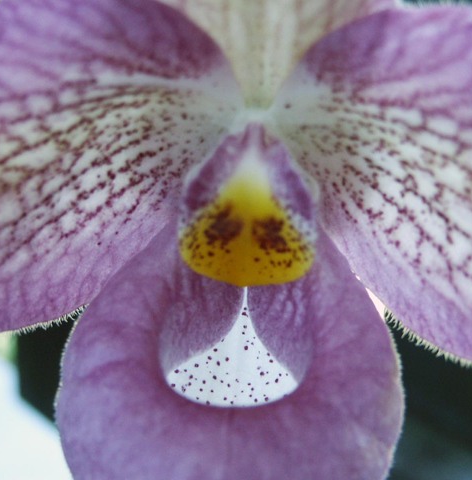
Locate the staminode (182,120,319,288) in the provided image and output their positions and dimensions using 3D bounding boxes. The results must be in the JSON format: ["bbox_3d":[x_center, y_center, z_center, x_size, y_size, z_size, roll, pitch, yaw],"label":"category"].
[{"bbox_3d":[0.001,-0.003,0.186,0.017,0.018,0.009,3,-1,0],"label":"staminode"}]

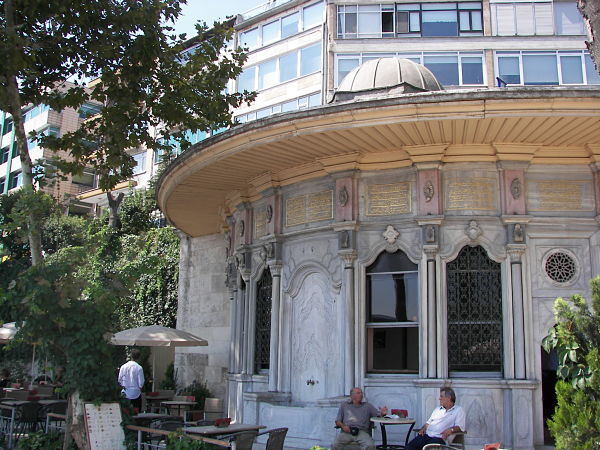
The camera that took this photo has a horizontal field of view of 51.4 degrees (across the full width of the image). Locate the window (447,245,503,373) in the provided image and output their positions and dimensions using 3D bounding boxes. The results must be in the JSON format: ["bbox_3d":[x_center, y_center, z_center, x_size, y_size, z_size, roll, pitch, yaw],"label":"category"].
[{"bbox_3d":[2.950,1.394,10.520,0.910,2.129,0.120,0,-12,4],"label":"window"}]

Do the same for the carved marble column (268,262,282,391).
[{"bbox_3d":[-0.505,2.025,12.618,0.220,2.578,0.220,1,-12,0],"label":"carved marble column"}]

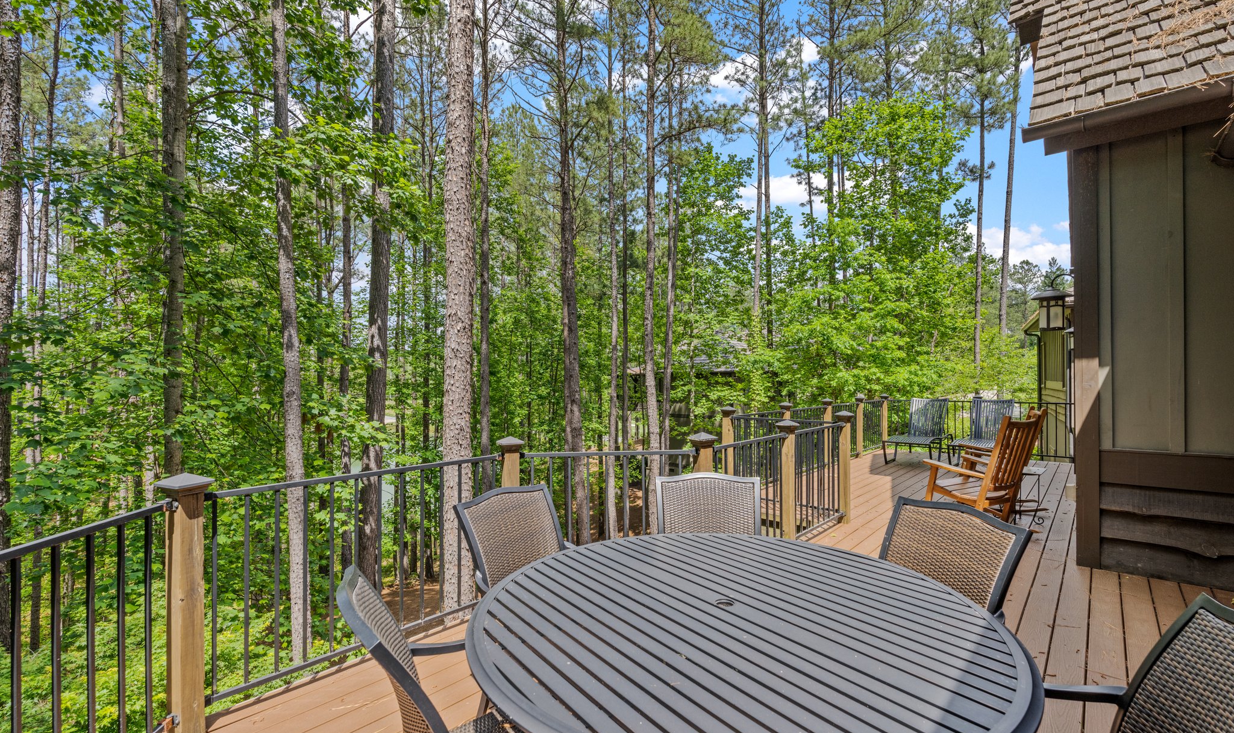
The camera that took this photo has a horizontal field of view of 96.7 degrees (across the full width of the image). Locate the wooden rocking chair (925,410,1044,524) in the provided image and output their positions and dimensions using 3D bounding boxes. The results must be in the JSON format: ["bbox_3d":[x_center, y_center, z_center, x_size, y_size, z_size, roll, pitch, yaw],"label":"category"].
[{"bbox_3d":[3.041,0.892,4.612,0.650,1.080,0.770,0,0,-29],"label":"wooden rocking chair"}]

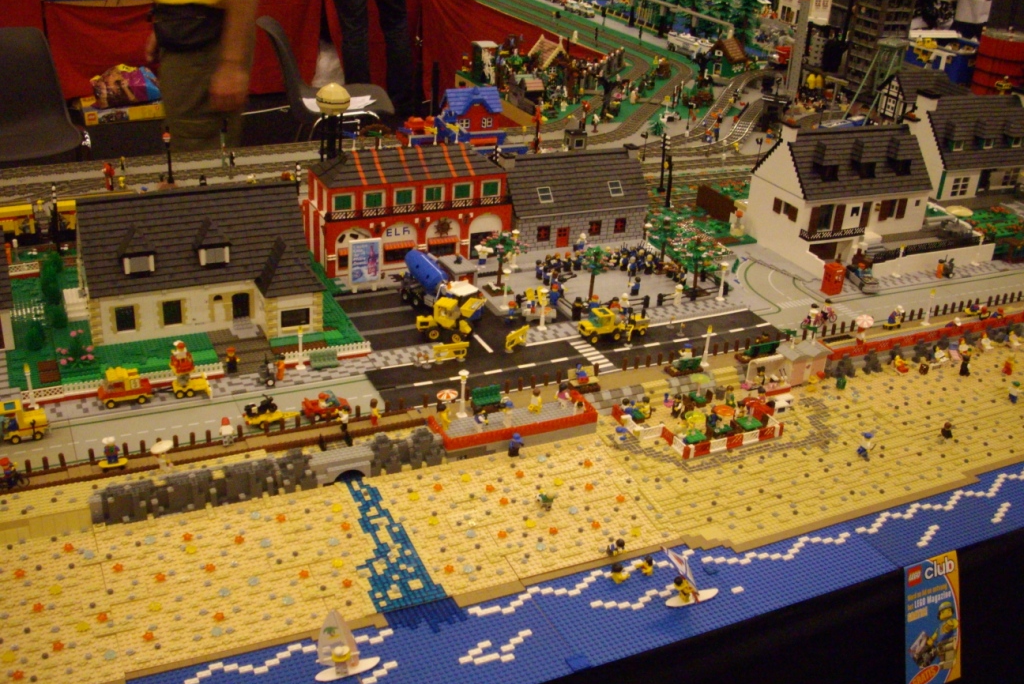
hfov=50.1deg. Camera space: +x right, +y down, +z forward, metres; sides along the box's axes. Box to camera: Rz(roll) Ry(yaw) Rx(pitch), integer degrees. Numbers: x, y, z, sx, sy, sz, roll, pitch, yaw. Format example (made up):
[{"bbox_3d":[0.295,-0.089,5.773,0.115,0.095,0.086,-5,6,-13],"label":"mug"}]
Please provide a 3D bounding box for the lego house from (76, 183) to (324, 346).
[{"bbox_3d":[-0.559,-0.151,1.933,0.398,0.225,0.302,-9,29,-25],"label":"lego house"}]

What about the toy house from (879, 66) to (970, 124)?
[{"bbox_3d":[1.174,-0.691,3.122,0.244,0.151,0.164,-9,29,-25],"label":"toy house"}]

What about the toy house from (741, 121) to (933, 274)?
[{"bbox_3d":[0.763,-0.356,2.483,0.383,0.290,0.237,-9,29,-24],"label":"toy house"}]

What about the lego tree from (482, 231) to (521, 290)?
[{"bbox_3d":[-0.015,-0.161,2.143,0.088,0.115,0.085,3,26,-1],"label":"lego tree"}]

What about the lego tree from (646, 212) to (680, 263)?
[{"bbox_3d":[0.321,-0.210,2.296,0.088,0.117,0.085,-9,29,-24],"label":"lego tree"}]

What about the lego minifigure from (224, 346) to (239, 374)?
[{"bbox_3d":[-0.461,0.029,1.801,0.024,0.041,0.015,-9,29,-24],"label":"lego minifigure"}]

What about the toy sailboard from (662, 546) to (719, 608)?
[{"bbox_3d":[0.232,0.296,1.408,0.090,0.092,0.032,-8,29,-22],"label":"toy sailboard"}]

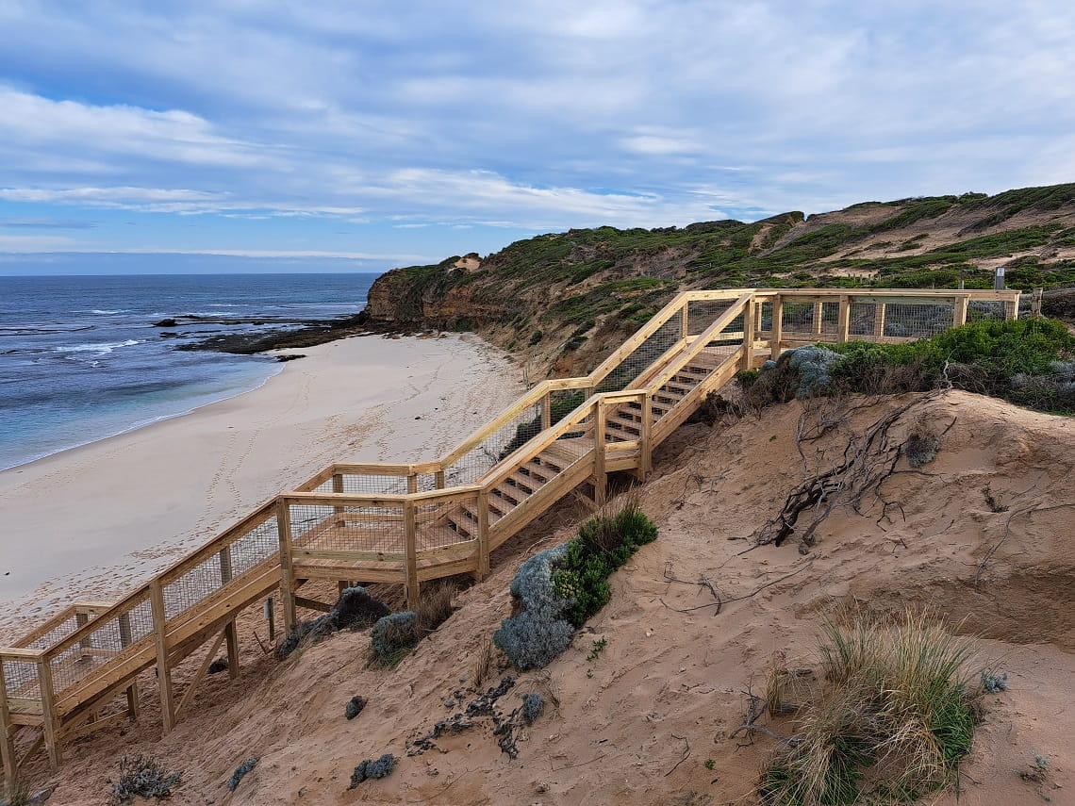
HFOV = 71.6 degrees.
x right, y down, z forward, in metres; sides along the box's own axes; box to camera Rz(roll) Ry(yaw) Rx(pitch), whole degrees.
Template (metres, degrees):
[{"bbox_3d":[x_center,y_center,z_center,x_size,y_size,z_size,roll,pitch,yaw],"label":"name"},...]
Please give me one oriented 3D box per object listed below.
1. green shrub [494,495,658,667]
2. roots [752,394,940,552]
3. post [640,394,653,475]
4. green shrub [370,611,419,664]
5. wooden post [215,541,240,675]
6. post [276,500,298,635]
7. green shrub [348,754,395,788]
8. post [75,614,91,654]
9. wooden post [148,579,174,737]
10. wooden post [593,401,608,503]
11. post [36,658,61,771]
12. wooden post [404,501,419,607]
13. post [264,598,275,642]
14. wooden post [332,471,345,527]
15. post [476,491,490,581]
[{"bbox_3d":[0.450,1.800,7.816,1.100,0.900,1.800,4,11,24],"label":"green shrub"},{"bbox_3d":[3.496,0.722,8.515,1.950,1.400,1.300,4,11,24],"label":"roots"},{"bbox_3d":[1.951,0.605,13.470,0.125,1.605,0.125,-5,11,-26],"label":"post"},{"bbox_3d":[-1.906,3.166,10.011,0.660,0.550,0.600,-3,10,-12],"label":"green shrub"},{"bbox_3d":[-5.952,4.036,14.453,0.125,2.795,0.125,1,10,7],"label":"wooden post"},{"bbox_3d":[-4.080,2.713,12.167,0.125,2.345,0.125,1,10,7],"label":"post"},{"bbox_3d":[-1.343,2.992,6.048,0.400,0.210,0.250,-3,10,-14],"label":"green shrub"},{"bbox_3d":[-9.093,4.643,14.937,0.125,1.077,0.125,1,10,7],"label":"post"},{"bbox_3d":[-6.233,4.266,12.397,0.135,2.748,0.135,2,10,13],"label":"wooden post"},{"bbox_3d":[1.102,0.899,13.099,0.125,1.926,0.125,-5,11,-26],"label":"wooden post"},{"bbox_3d":[-8.598,5.496,13.134,0.135,2.132,0.135,2,10,13],"label":"post"},{"bbox_3d":[-2.013,2.435,11.915,0.125,1.820,0.125,-2,10,-10],"label":"wooden post"},{"bbox_3d":[-5.269,4.308,14.796,0.110,0.918,0.110,0,10,0],"label":"post"},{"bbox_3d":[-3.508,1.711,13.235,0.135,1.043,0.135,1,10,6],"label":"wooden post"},{"bbox_3d":[-0.860,2.102,11.822,0.135,1.506,0.135,-7,12,-33],"label":"post"}]

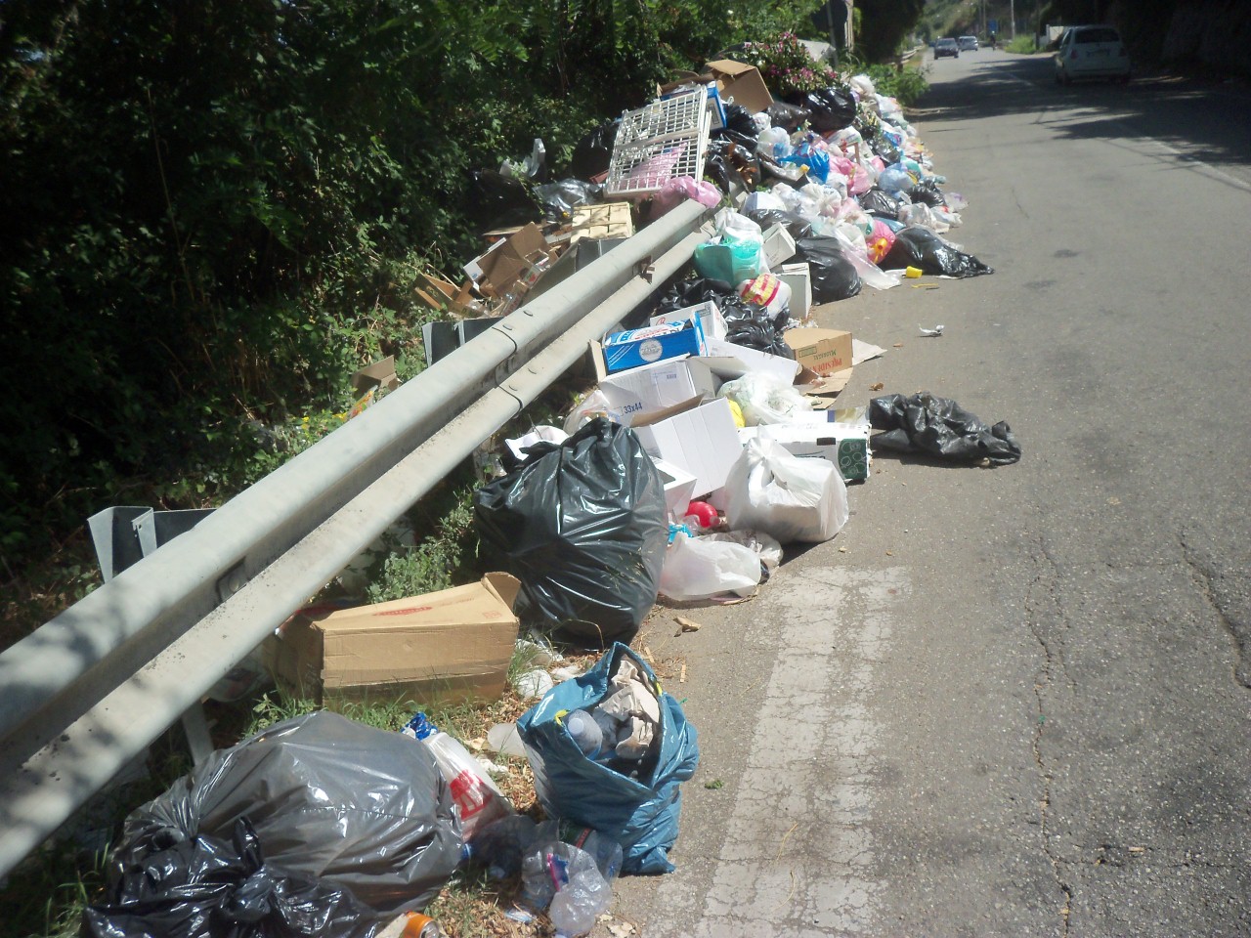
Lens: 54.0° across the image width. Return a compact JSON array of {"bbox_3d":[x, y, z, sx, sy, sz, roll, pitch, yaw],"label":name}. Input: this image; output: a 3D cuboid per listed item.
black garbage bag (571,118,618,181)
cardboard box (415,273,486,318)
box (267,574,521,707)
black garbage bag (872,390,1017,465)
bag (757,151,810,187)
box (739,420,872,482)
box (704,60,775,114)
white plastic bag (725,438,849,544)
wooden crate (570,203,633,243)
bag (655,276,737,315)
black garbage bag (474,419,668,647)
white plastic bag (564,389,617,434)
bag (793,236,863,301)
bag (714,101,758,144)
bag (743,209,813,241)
[{"bbox_3d":[-0.211,-2.589,10.000,0.460,0.480,0.460,-6,18,0],"label":"black garbage bag"},{"bbox_3d":[-0.914,-0.909,6.400,0.400,0.200,0.300,18,20,26],"label":"cardboard box"},{"bbox_3d":[-0.581,0.446,3.180,0.540,0.260,0.280,-6,18,1],"label":"box"},{"bbox_3d":[1.222,-0.155,4.720,0.580,0.220,0.380,1,19,14],"label":"black garbage bag"},{"bbox_3d":[1.318,-2.495,10.200,0.410,0.270,0.340,-6,18,0],"label":"bag"},{"bbox_3d":[0.680,-0.065,4.757,0.500,0.155,0.220,-2,19,6],"label":"box"},{"bbox_3d":[1.004,-3.404,11.134,0.385,0.365,0.560,-34,28,-1],"label":"box"},{"bbox_3d":[0.543,0.051,4.198,0.420,0.310,0.320,-1,19,10],"label":"white plastic bag"},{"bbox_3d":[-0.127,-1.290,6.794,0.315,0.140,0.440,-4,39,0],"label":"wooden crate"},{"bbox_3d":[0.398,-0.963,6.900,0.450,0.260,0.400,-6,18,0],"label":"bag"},{"bbox_3d":[-0.143,0.144,3.652,0.560,0.580,0.500,-3,19,4],"label":"black garbage bag"},{"bbox_3d":[-0.122,-0.197,5.060,0.270,0.260,0.250,-1,19,10],"label":"white plastic bag"},{"bbox_3d":[1.312,-1.299,7.950,0.450,0.380,0.420,-5,18,2],"label":"bag"},{"bbox_3d":[0.903,-2.804,10.000,0.420,0.350,0.400,1,19,14],"label":"bag"},{"bbox_3d":[1.077,-1.686,8.600,0.520,0.350,0.450,-5,18,2],"label":"bag"}]

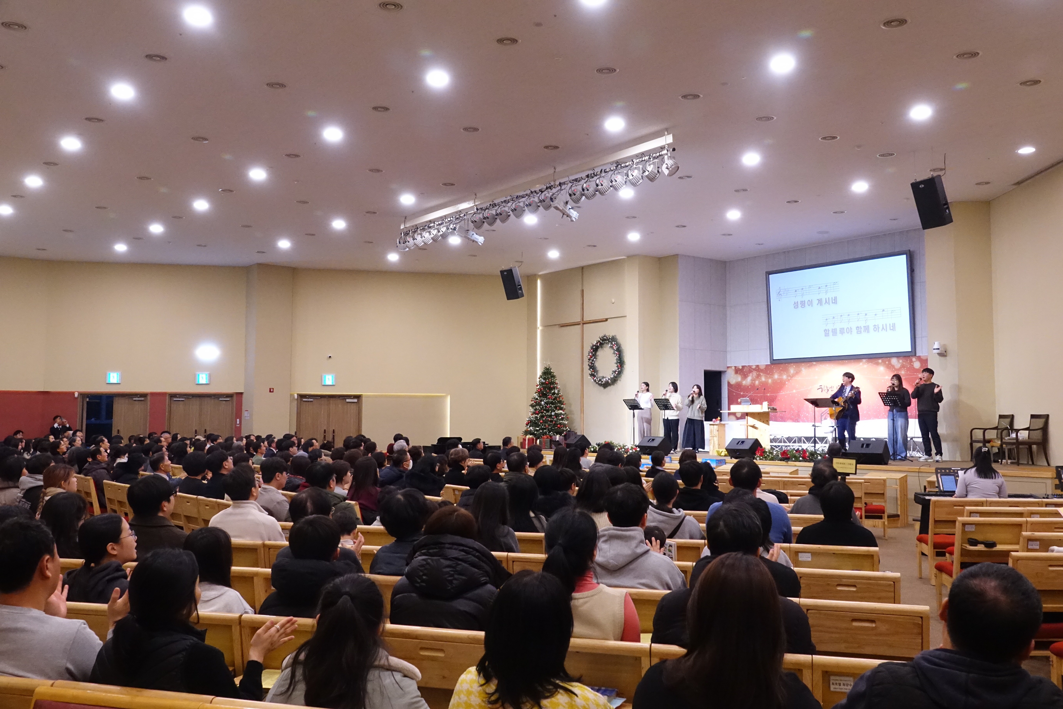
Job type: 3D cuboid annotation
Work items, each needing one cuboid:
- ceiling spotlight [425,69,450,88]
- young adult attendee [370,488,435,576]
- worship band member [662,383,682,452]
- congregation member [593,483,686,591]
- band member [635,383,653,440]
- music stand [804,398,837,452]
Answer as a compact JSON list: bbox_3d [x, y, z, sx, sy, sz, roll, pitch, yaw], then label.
[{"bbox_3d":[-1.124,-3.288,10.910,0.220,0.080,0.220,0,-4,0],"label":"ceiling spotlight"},{"bbox_3d":[-0.558,1.303,4.873,0.480,1.219,0.770,-1,-4,19],"label":"young adult attendee"},{"bbox_3d":[3.216,1.448,21.011,0.380,1.620,0.460,4,-6,-42],"label":"worship band member"},{"bbox_3d":[0.544,1.258,4.407,0.520,1.300,0.750,-1,-4,14],"label":"congregation member"},{"bbox_3d":[2.657,1.477,21.562,0.460,1.640,0.360,-4,-6,45],"label":"band member"},{"bbox_3d":[5.944,1.484,18.541,0.460,1.217,0.600,4,-6,-44],"label":"music stand"}]

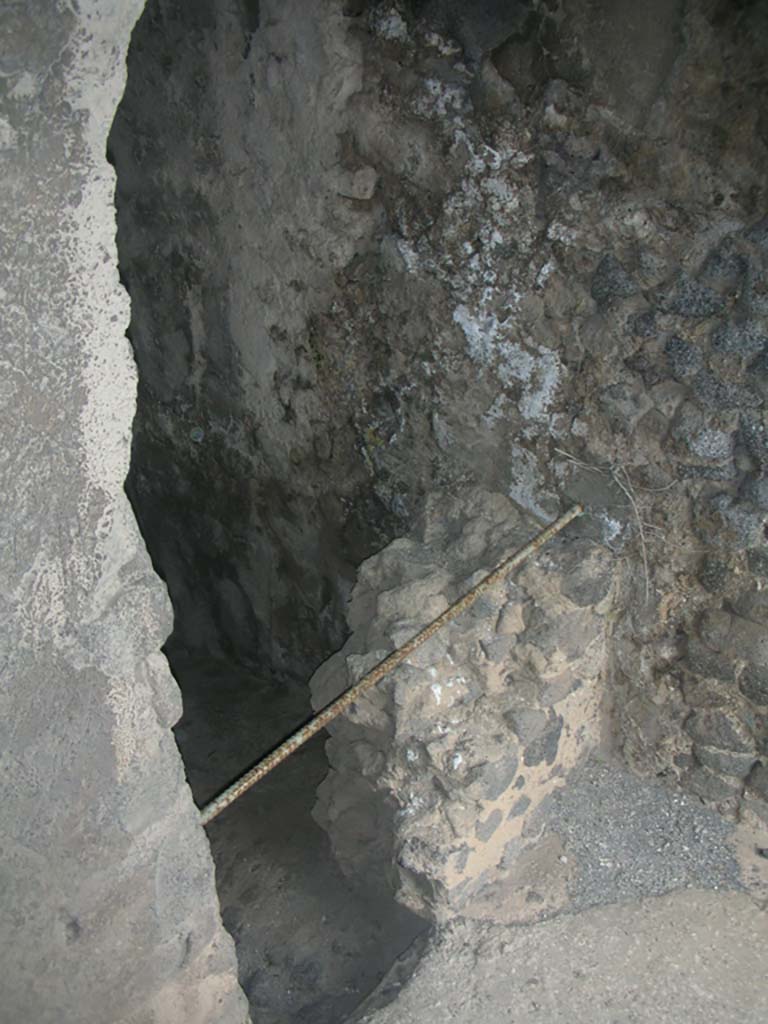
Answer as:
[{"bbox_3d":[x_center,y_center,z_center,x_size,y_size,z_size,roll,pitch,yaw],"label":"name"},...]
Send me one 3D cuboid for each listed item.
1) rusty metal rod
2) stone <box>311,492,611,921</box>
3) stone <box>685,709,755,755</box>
[{"bbox_3d":[0.066,0.212,1.755,0.018,0.018,1.106,20,36,33],"label":"rusty metal rod"},{"bbox_3d":[0.122,0.342,2.012,0.360,0.520,0.530,21,36,34],"label":"stone"},{"bbox_3d":[0.654,0.412,1.993,0.130,0.092,0.080,21,36,34],"label":"stone"}]

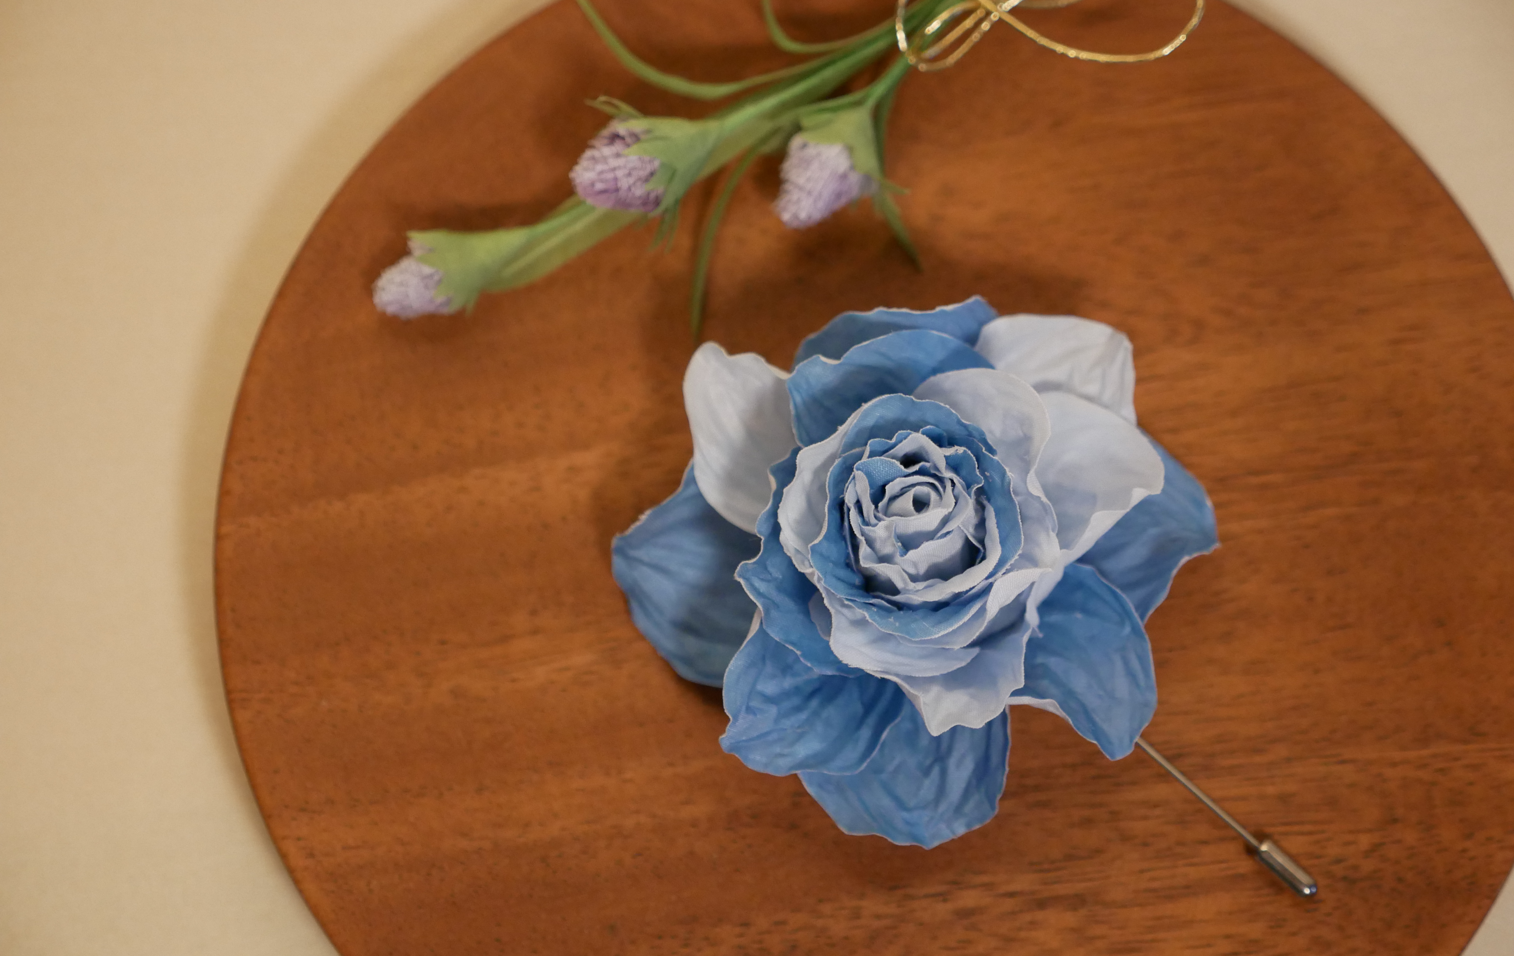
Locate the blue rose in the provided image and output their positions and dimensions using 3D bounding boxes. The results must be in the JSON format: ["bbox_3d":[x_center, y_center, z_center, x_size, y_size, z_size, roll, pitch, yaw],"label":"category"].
[{"bbox_3d":[0.027,0.014,0.533,0.107,0.048,0.096,0,74,1],"label":"blue rose"}]

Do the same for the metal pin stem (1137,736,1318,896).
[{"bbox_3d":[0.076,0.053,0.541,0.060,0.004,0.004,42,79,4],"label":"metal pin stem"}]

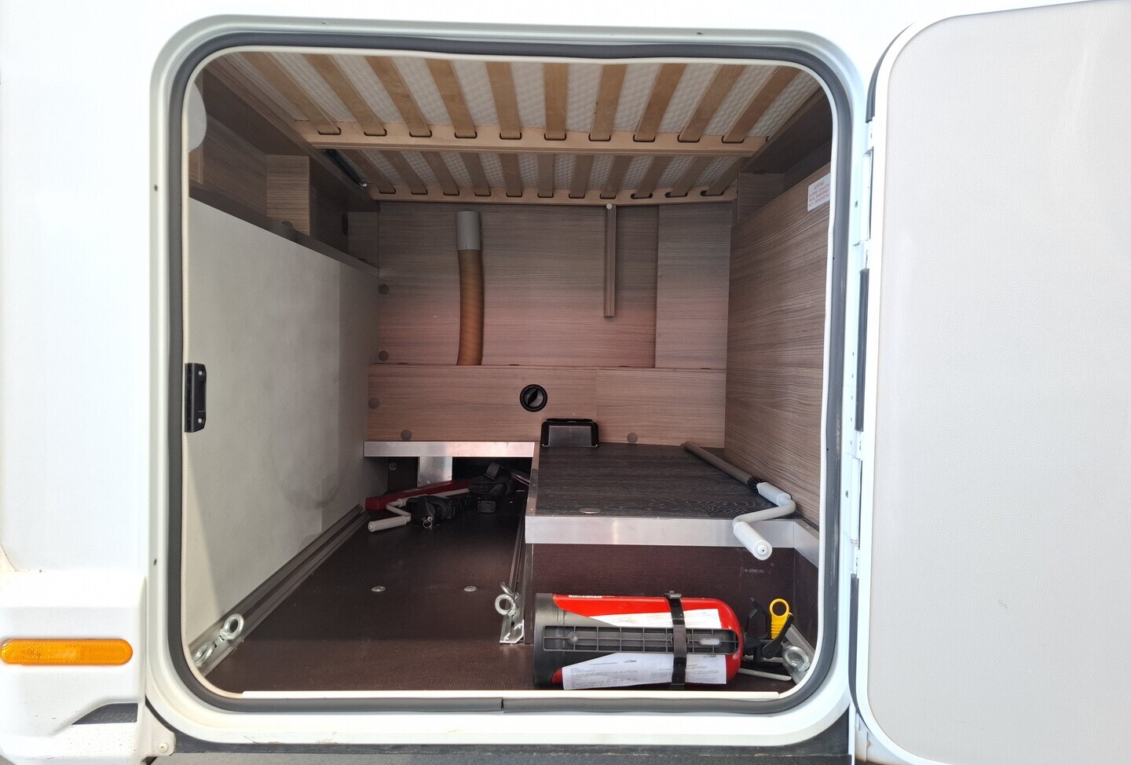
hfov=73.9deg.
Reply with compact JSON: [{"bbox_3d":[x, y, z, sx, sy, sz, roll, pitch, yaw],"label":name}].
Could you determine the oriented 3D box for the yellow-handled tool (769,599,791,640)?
[{"bbox_3d":[0.288,0.315,1.005,0.028,0.056,0.012,6,3,-1],"label":"yellow-handled tool"}]

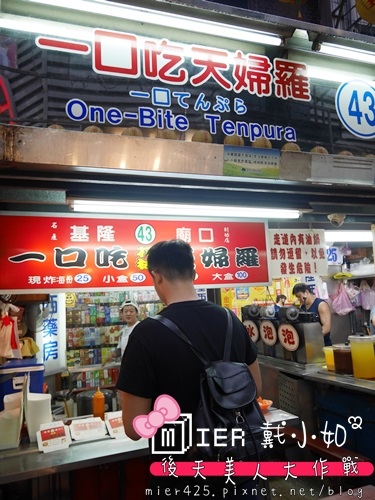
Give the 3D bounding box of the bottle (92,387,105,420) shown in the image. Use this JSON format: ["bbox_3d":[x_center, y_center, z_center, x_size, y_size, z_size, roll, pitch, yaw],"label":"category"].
[{"bbox_3d":[-0.460,0.811,2.110,0.057,0.187,0.057,-1,-6,-11],"label":"bottle"}]

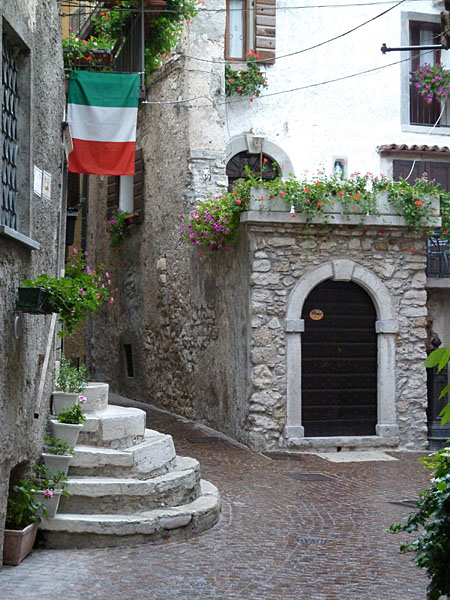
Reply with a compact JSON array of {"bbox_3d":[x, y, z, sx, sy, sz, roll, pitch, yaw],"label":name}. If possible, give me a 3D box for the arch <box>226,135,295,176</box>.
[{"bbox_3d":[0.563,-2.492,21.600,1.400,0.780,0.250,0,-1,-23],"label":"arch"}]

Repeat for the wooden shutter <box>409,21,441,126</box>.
[{"bbox_3d":[3.645,-4.138,22.800,0.660,1.940,0.070,0,-1,-23],"label":"wooden shutter"}]

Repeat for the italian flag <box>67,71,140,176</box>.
[{"bbox_3d":[-1.655,-2.404,17.000,0.970,1.400,0.060,0,-1,-8],"label":"italian flag"}]

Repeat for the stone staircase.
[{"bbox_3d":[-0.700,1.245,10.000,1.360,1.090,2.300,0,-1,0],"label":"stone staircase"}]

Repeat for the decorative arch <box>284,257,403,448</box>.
[{"bbox_3d":[1.572,0.689,16.700,1.600,2.470,0.300,0,-1,-13],"label":"decorative arch"}]

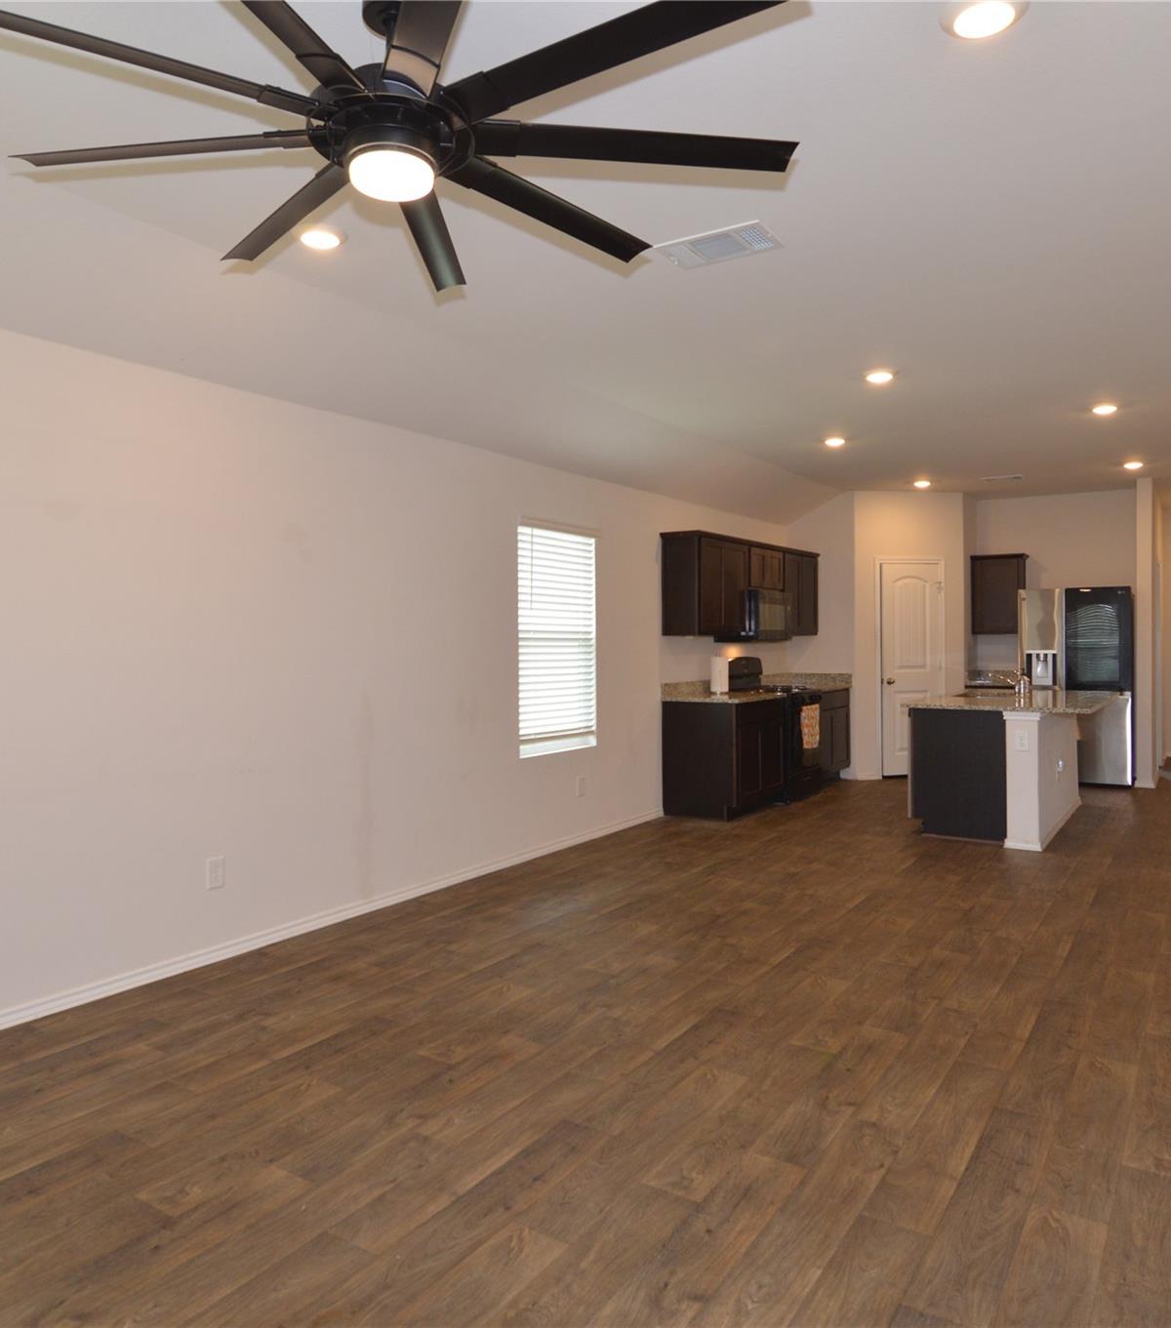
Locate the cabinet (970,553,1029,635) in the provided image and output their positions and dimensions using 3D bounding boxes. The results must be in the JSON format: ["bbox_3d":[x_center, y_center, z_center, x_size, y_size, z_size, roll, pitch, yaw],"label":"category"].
[{"bbox_3d":[4.088,-0.686,8.774,0.450,0.777,0.350,0,2,36],"label":"cabinet"}]

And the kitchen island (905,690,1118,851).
[{"bbox_3d":[3.161,0.696,6.479,1.180,0.914,1.970,0,2,36],"label":"kitchen island"}]

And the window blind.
[{"bbox_3d":[-0.171,-0.156,5.862,0.060,1.412,0.810,0,2,36],"label":"window blind"}]

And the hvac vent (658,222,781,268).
[{"bbox_3d":[0.473,-1.456,3.107,0.385,0.020,0.248,0,1,31],"label":"hvac vent"}]

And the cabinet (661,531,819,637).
[{"bbox_3d":[1.440,-0.633,7.740,0.345,0.784,2.472,0,2,36],"label":"cabinet"}]

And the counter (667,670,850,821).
[{"bbox_3d":[1.587,0.653,7.681,0.655,1.000,2.462,0,2,36],"label":"counter"}]

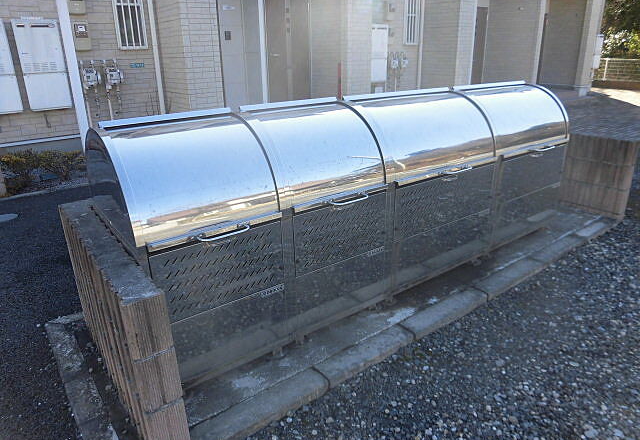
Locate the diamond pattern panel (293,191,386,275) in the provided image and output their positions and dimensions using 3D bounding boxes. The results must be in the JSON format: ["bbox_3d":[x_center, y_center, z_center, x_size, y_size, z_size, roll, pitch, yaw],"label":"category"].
[{"bbox_3d":[0.107,0.063,2.192,0.579,0.315,0.030,-16,24,-34],"label":"diamond pattern panel"}]

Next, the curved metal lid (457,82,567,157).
[{"bbox_3d":[1.363,-0.742,3.180,0.934,0.442,0.447,-16,24,-34],"label":"curved metal lid"}]

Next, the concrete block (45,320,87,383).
[{"bbox_3d":[-1.278,0.684,2.251,0.117,0.102,0.599,-16,24,-34],"label":"concrete block"}]

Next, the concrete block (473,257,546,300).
[{"bbox_3d":[1.211,0.388,2.839,0.634,0.102,0.122,-16,24,-34],"label":"concrete block"}]

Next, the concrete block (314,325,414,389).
[{"bbox_3d":[0.223,0.672,2.155,0.546,0.102,0.122,-16,24,-34],"label":"concrete block"}]

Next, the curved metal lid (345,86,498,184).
[{"bbox_3d":[0.603,-0.525,2.654,0.954,0.447,0.447,-16,24,-34],"label":"curved metal lid"}]

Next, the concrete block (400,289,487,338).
[{"bbox_3d":[0.700,0.537,2.486,0.644,0.102,0.122,-16,24,-34],"label":"concrete block"}]

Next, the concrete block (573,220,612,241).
[{"bbox_3d":[2.177,0.096,3.503,0.543,0.102,0.122,-16,24,-34],"label":"concrete block"}]

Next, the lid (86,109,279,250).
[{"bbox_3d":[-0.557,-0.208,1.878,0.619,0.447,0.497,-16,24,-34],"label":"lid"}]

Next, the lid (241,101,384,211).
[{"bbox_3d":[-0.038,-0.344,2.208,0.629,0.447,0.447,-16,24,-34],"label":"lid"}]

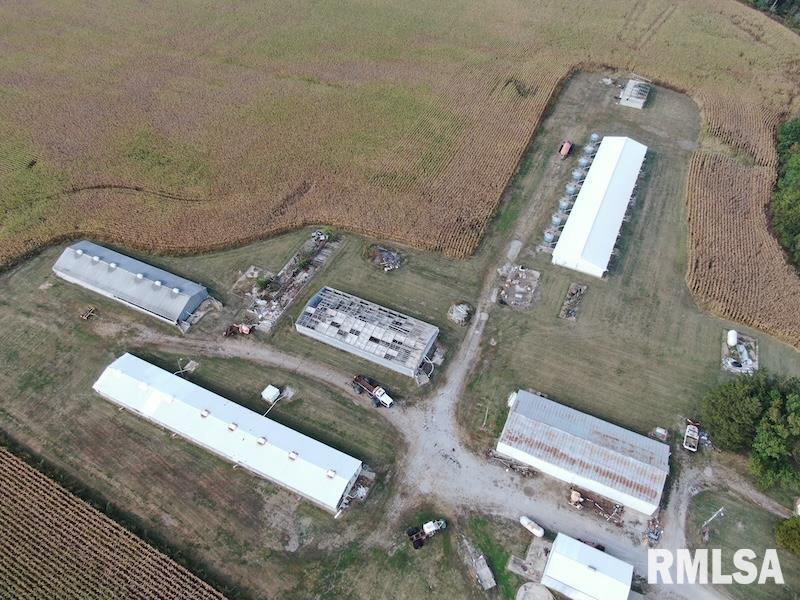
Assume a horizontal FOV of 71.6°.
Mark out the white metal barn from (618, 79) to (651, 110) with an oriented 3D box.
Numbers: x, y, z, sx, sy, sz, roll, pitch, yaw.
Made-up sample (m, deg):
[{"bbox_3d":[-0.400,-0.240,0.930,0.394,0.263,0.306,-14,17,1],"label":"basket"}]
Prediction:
[{"bbox_3d":[77.869,-67.921,182.816,7.000,3.200,12.000,20,53,17],"label":"white metal barn"}]

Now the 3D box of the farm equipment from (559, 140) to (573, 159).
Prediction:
[{"bbox_3d":[48.794,-44.237,163.253,2.500,2.700,6.604,19,52,16],"label":"farm equipment"}]

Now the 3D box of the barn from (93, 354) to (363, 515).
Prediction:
[{"bbox_3d":[-33.915,23.568,105.570,55.749,3.800,9.508,20,52,17],"label":"barn"}]

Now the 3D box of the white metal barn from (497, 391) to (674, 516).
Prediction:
[{"bbox_3d":[33.383,26.889,101.222,27.918,4.600,12.218,20,52,17],"label":"white metal barn"}]

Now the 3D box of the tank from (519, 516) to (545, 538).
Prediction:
[{"bbox_3d":[22.320,38.360,93.751,4.450,1.250,1.120,32,57,25],"label":"tank"}]

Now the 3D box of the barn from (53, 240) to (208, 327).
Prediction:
[{"bbox_3d":[-64.031,-5.383,130.506,37.920,4.300,10.470,20,52,17],"label":"barn"}]

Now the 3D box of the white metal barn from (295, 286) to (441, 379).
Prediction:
[{"bbox_3d":[-7.193,6.190,120.220,28.307,3.600,12.004,20,53,17],"label":"white metal barn"}]

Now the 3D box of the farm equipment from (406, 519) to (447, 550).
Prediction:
[{"bbox_3d":[4.764,38.712,92.814,6.014,2.600,2.900,-24,53,-18],"label":"farm equipment"}]

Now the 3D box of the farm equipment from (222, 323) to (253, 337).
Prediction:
[{"bbox_3d":[-35.446,6.675,121.201,6.035,2.100,2.100,-9,50,-7],"label":"farm equipment"}]

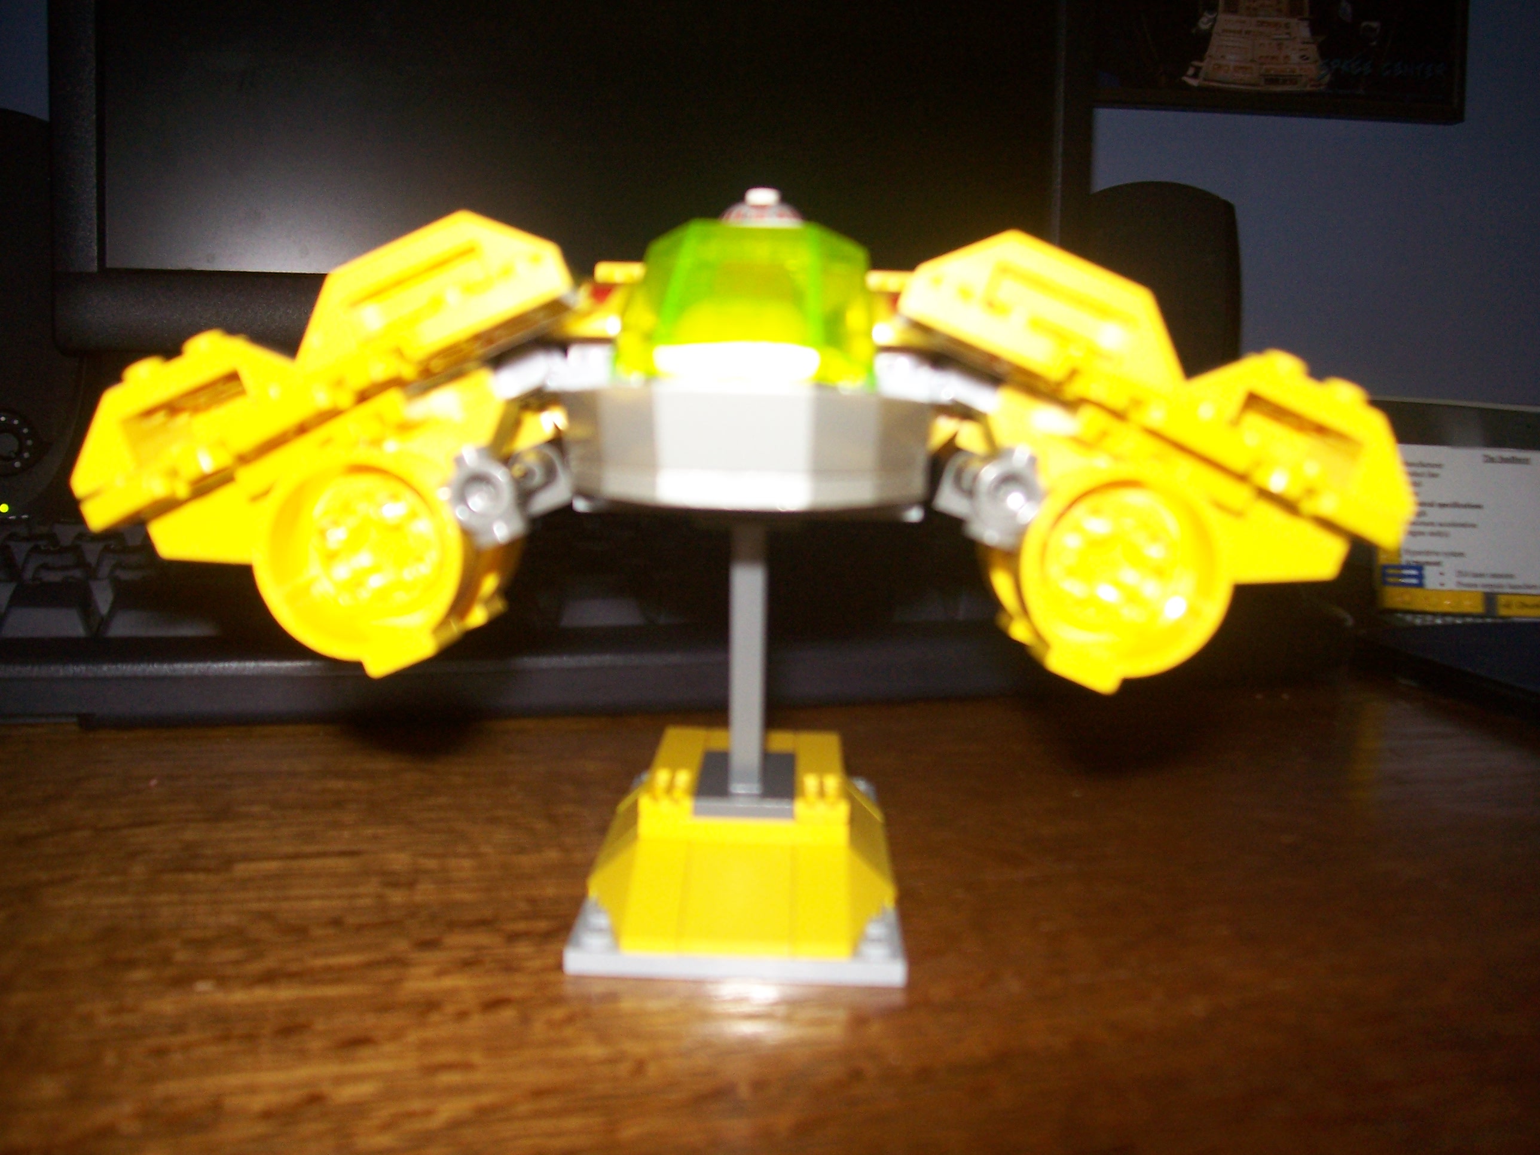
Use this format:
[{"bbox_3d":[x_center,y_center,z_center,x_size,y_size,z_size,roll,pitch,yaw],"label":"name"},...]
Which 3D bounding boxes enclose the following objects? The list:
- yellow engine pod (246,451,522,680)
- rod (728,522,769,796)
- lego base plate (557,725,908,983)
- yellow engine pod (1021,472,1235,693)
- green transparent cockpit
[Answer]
[{"bbox_3d":[-0.049,-0.004,0.207,0.026,0.028,0.046,-22,6,4],"label":"yellow engine pod"},{"bbox_3d":[-0.003,0.010,0.238,0.005,0.050,0.005,1,7,1],"label":"rod"},{"bbox_3d":[-0.004,0.041,0.258,0.048,0.021,0.096,1,7,1],"label":"lego base plate"},{"bbox_3d":[0.043,-0.002,0.206,0.026,0.028,0.046,25,7,-2],"label":"yellow engine pod"},{"bbox_3d":[-0.003,-0.038,0.206,0.033,0.024,0.056,1,7,1],"label":"green transparent cockpit"}]

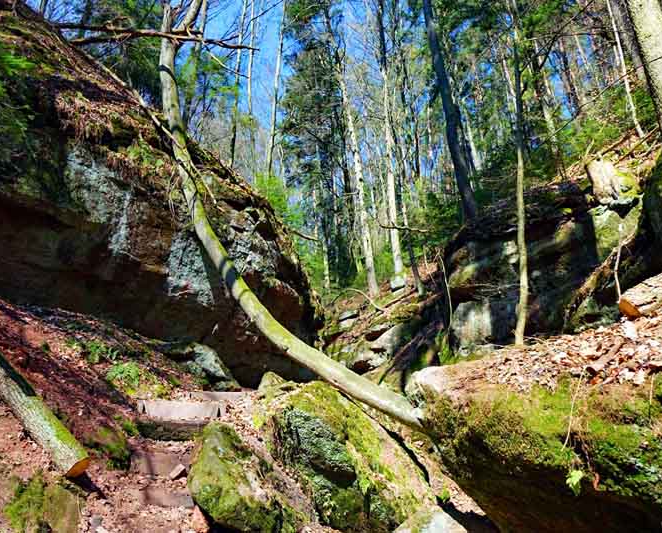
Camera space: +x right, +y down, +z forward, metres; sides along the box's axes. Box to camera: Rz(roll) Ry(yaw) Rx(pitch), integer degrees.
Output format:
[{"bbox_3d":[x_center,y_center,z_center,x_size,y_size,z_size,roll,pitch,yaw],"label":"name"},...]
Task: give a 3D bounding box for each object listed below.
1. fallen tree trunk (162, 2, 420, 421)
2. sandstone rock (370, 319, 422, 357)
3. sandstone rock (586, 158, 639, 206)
[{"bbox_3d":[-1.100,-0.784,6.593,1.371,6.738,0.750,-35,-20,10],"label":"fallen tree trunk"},{"bbox_3d":[1.264,1.392,10.450,0.968,0.693,0.900,-1,-14,7],"label":"sandstone rock"},{"bbox_3d":[3.973,-1.185,7.525,0.724,0.630,0.650,-7,-16,29],"label":"sandstone rock"}]

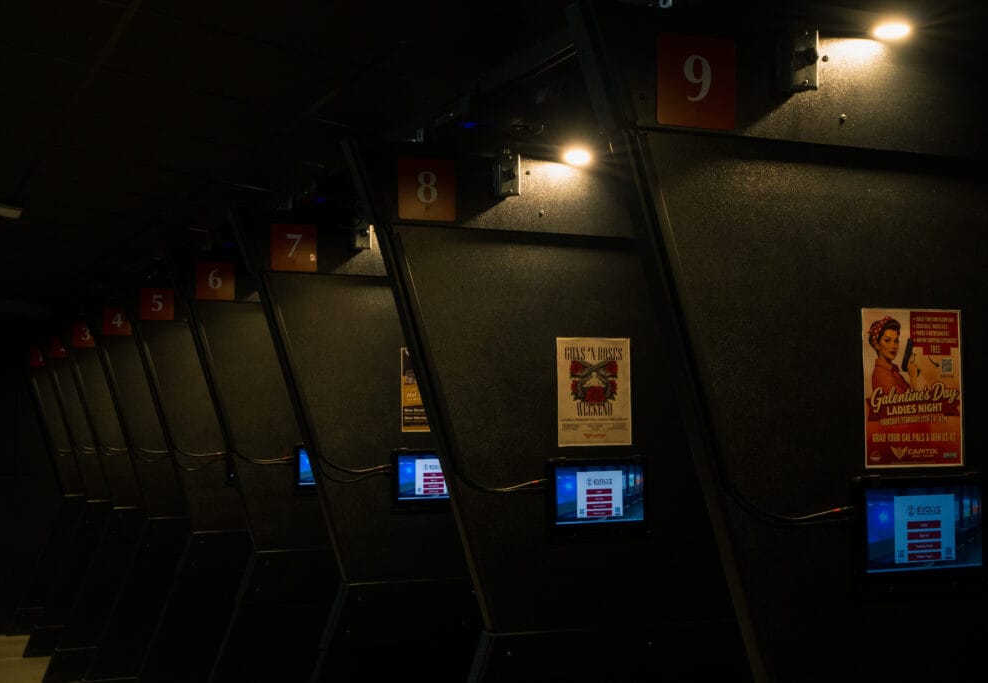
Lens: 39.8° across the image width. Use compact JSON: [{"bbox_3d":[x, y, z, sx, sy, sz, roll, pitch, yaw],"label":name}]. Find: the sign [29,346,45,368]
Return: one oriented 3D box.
[{"bbox_3d":[-3.640,0.130,10.964,0.158,0.158,0.010,1,-3,-23],"label":"sign"}]

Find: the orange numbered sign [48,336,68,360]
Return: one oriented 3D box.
[{"bbox_3d":[-3.133,0.050,9.877,0.158,0.158,0.010,1,-3,-23],"label":"orange numbered sign"}]

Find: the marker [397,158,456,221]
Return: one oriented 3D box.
[{"bbox_3d":[-0.159,-0.374,3.359,0.158,0.158,0.010,1,-3,-23],"label":"marker"}]

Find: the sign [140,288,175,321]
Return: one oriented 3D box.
[{"bbox_3d":[-1.634,-0.178,6.618,0.158,0.158,0.010,1,-3,-23],"label":"sign"}]

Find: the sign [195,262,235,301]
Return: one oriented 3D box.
[{"bbox_3d":[-1.124,-0.242,5.532,0.158,0.158,0.010,1,-3,-23],"label":"sign"}]

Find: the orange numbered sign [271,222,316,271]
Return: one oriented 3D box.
[{"bbox_3d":[-0.648,-0.305,4.445,0.158,0.158,0.010,1,-3,-23],"label":"orange numbered sign"}]

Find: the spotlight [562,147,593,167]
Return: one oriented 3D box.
[{"bbox_3d":[0.208,-0.466,3.410,0.075,0.050,0.075,1,-3,-23],"label":"spotlight"}]

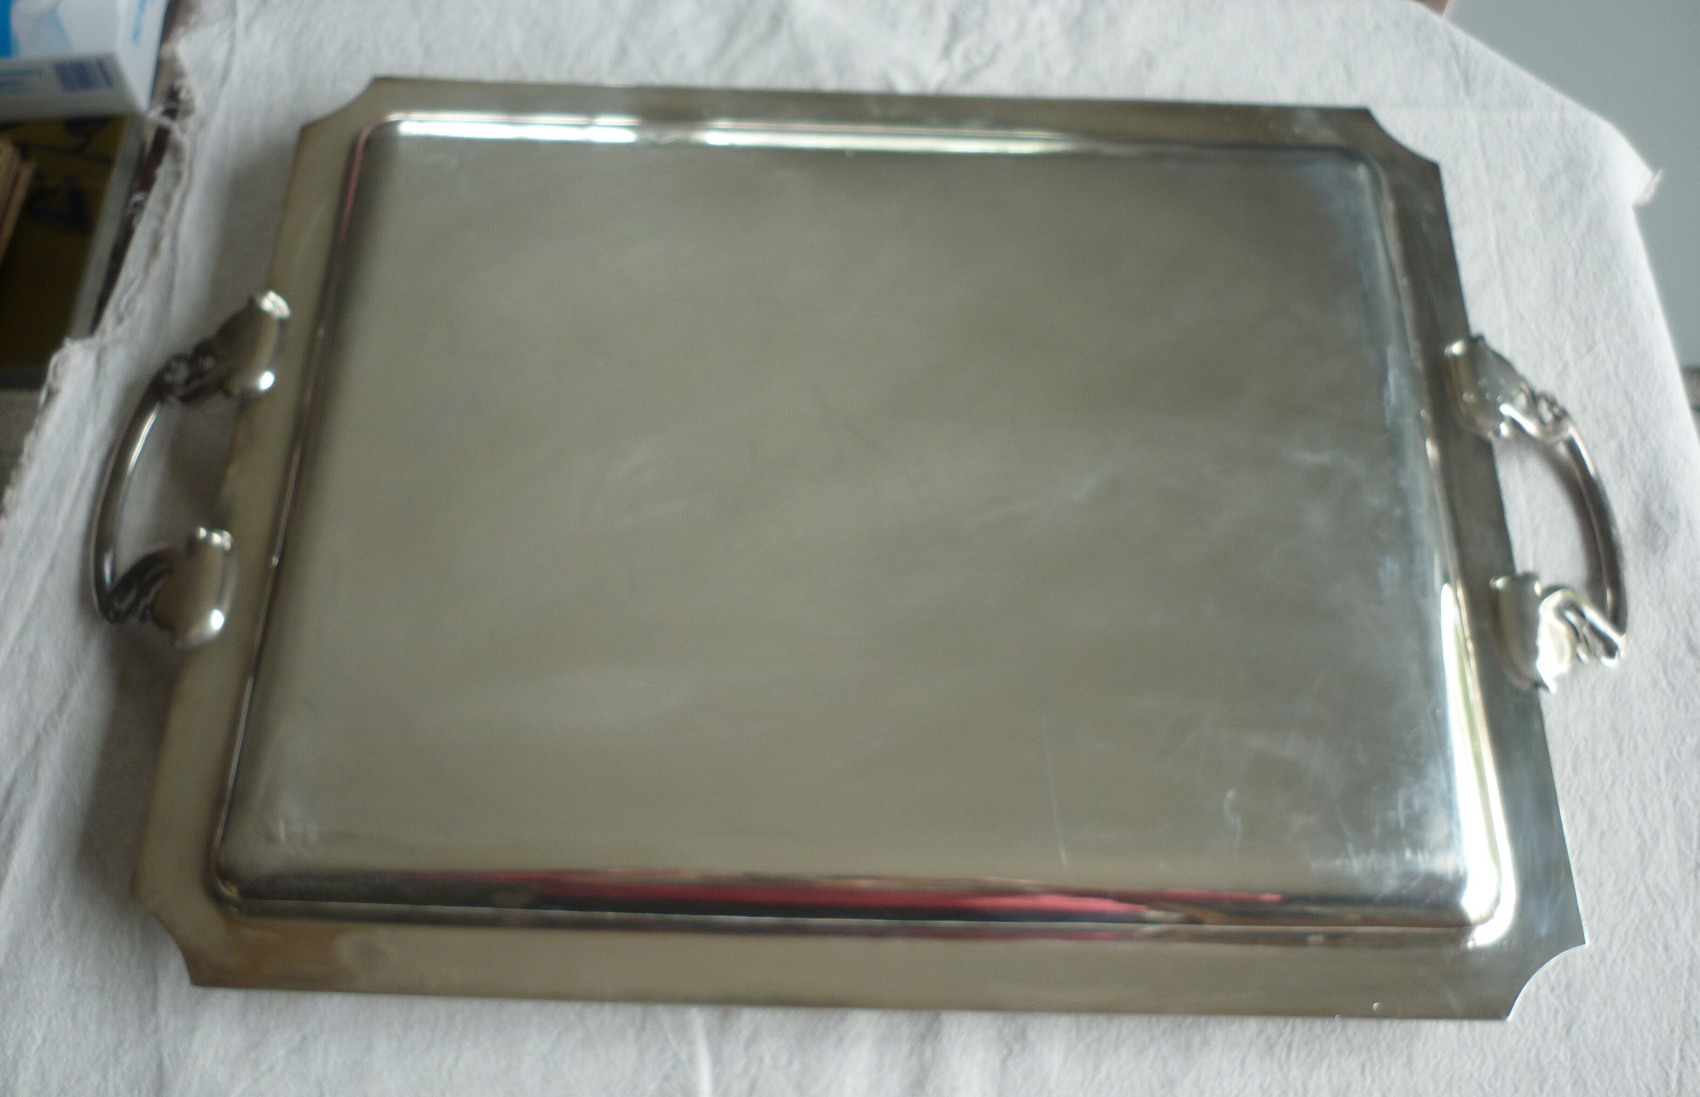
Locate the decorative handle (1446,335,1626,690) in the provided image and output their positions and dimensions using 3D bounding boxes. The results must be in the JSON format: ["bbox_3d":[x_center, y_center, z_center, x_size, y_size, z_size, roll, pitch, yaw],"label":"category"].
[{"bbox_3d":[0.264,-0.011,0.609,0.070,0.041,0.149,2,63,-1],"label":"decorative handle"}]

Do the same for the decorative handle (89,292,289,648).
[{"bbox_3d":[-0.251,-0.026,0.602,0.072,0.041,0.148,2,63,-1],"label":"decorative handle"}]

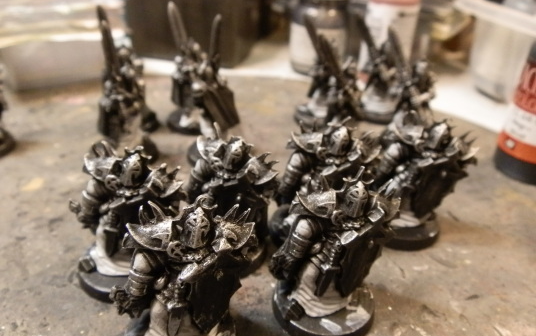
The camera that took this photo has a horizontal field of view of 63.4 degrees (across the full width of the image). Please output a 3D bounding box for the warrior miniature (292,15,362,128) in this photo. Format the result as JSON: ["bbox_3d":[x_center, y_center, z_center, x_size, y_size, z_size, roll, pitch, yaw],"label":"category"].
[{"bbox_3d":[0.026,-0.036,0.165,0.028,0.045,0.028,-1,35,-5],"label":"warrior miniature"}]

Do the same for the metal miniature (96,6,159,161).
[{"bbox_3d":[-0.050,-0.029,0.149,0.028,0.047,0.028,-4,35,-9],"label":"metal miniature"}]

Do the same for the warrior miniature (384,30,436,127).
[{"bbox_3d":[0.054,-0.029,0.156,0.026,0.045,0.026,-1,35,-5],"label":"warrior miniature"}]

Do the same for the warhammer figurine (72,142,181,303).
[{"bbox_3d":[-0.034,0.009,0.103,0.028,0.037,0.026,-4,35,-9],"label":"warhammer figurine"}]

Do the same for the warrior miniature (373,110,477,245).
[{"bbox_3d":[0.041,0.001,0.120,0.028,0.036,0.026,-2,35,-7],"label":"warrior miniature"}]

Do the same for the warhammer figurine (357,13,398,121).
[{"bbox_3d":[0.050,-0.042,0.177,0.026,0.043,0.026,-1,35,-5],"label":"warhammer figurine"}]

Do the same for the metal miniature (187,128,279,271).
[{"bbox_3d":[-0.010,0.006,0.109,0.028,0.037,0.026,-4,35,-9],"label":"metal miniature"}]

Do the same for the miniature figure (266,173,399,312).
[{"bbox_3d":[0.015,0.017,0.095,0.028,0.037,0.026,-2,35,-6],"label":"miniature figure"}]

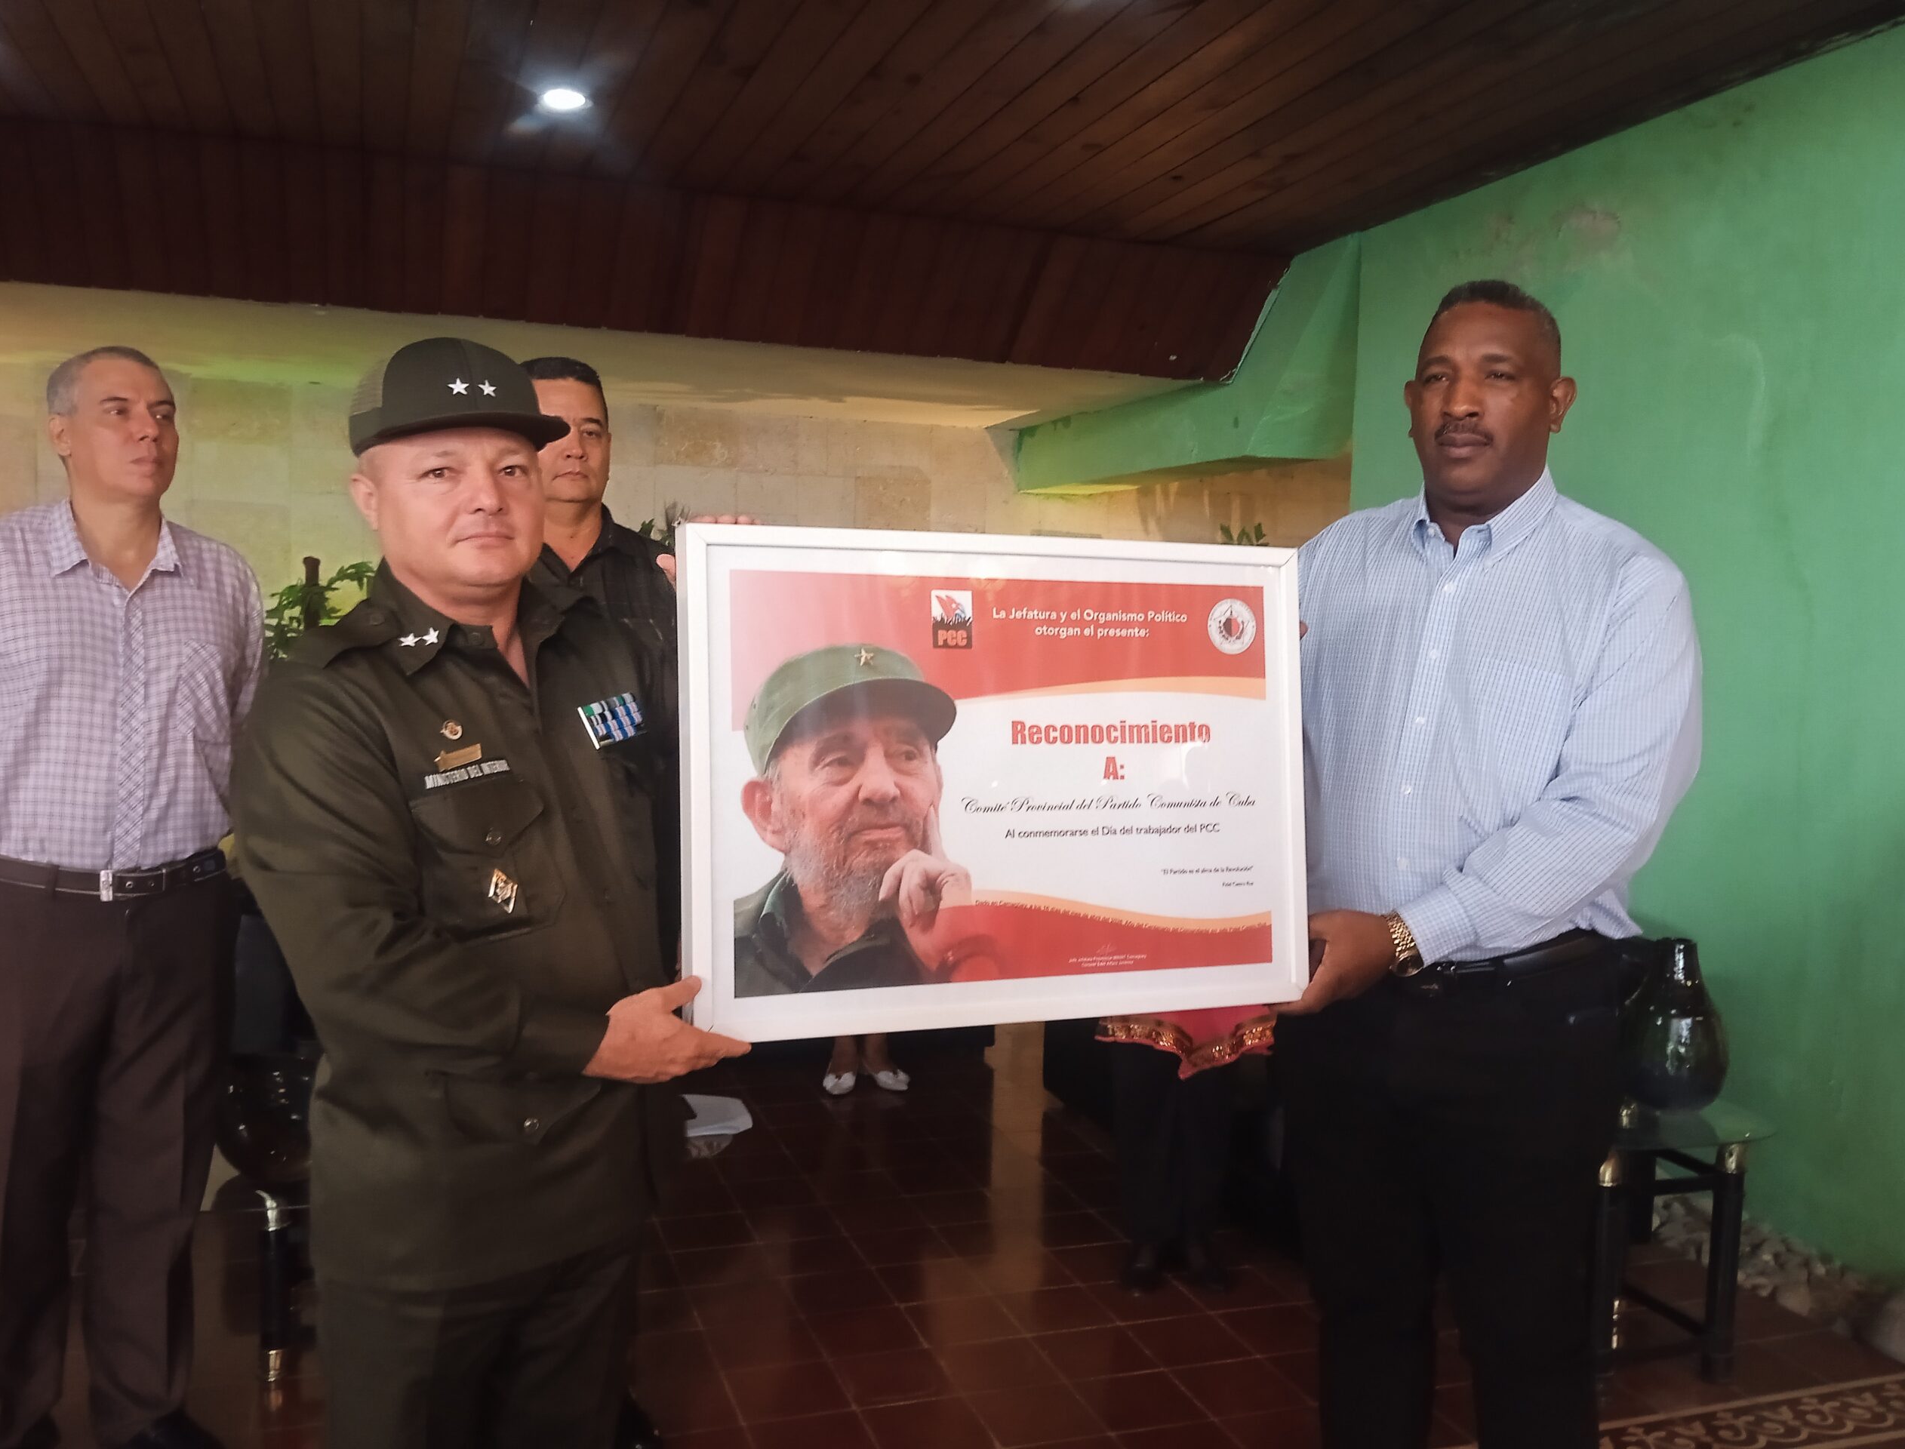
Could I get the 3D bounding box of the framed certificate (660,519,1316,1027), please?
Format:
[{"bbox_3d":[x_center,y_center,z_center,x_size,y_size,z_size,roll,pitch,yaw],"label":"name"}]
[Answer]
[{"bbox_3d":[0.062,0.056,1.620,0.676,0.496,0.042,0,-2,-20],"label":"framed certificate"}]

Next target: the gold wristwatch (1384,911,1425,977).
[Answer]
[{"bbox_3d":[0.496,0.243,1.720,0.038,0.068,0.060,-25,39,11],"label":"gold wristwatch"}]

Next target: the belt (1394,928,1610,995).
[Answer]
[{"bbox_3d":[0.600,0.264,1.870,0.390,0.070,0.310,3,3,30],"label":"belt"}]

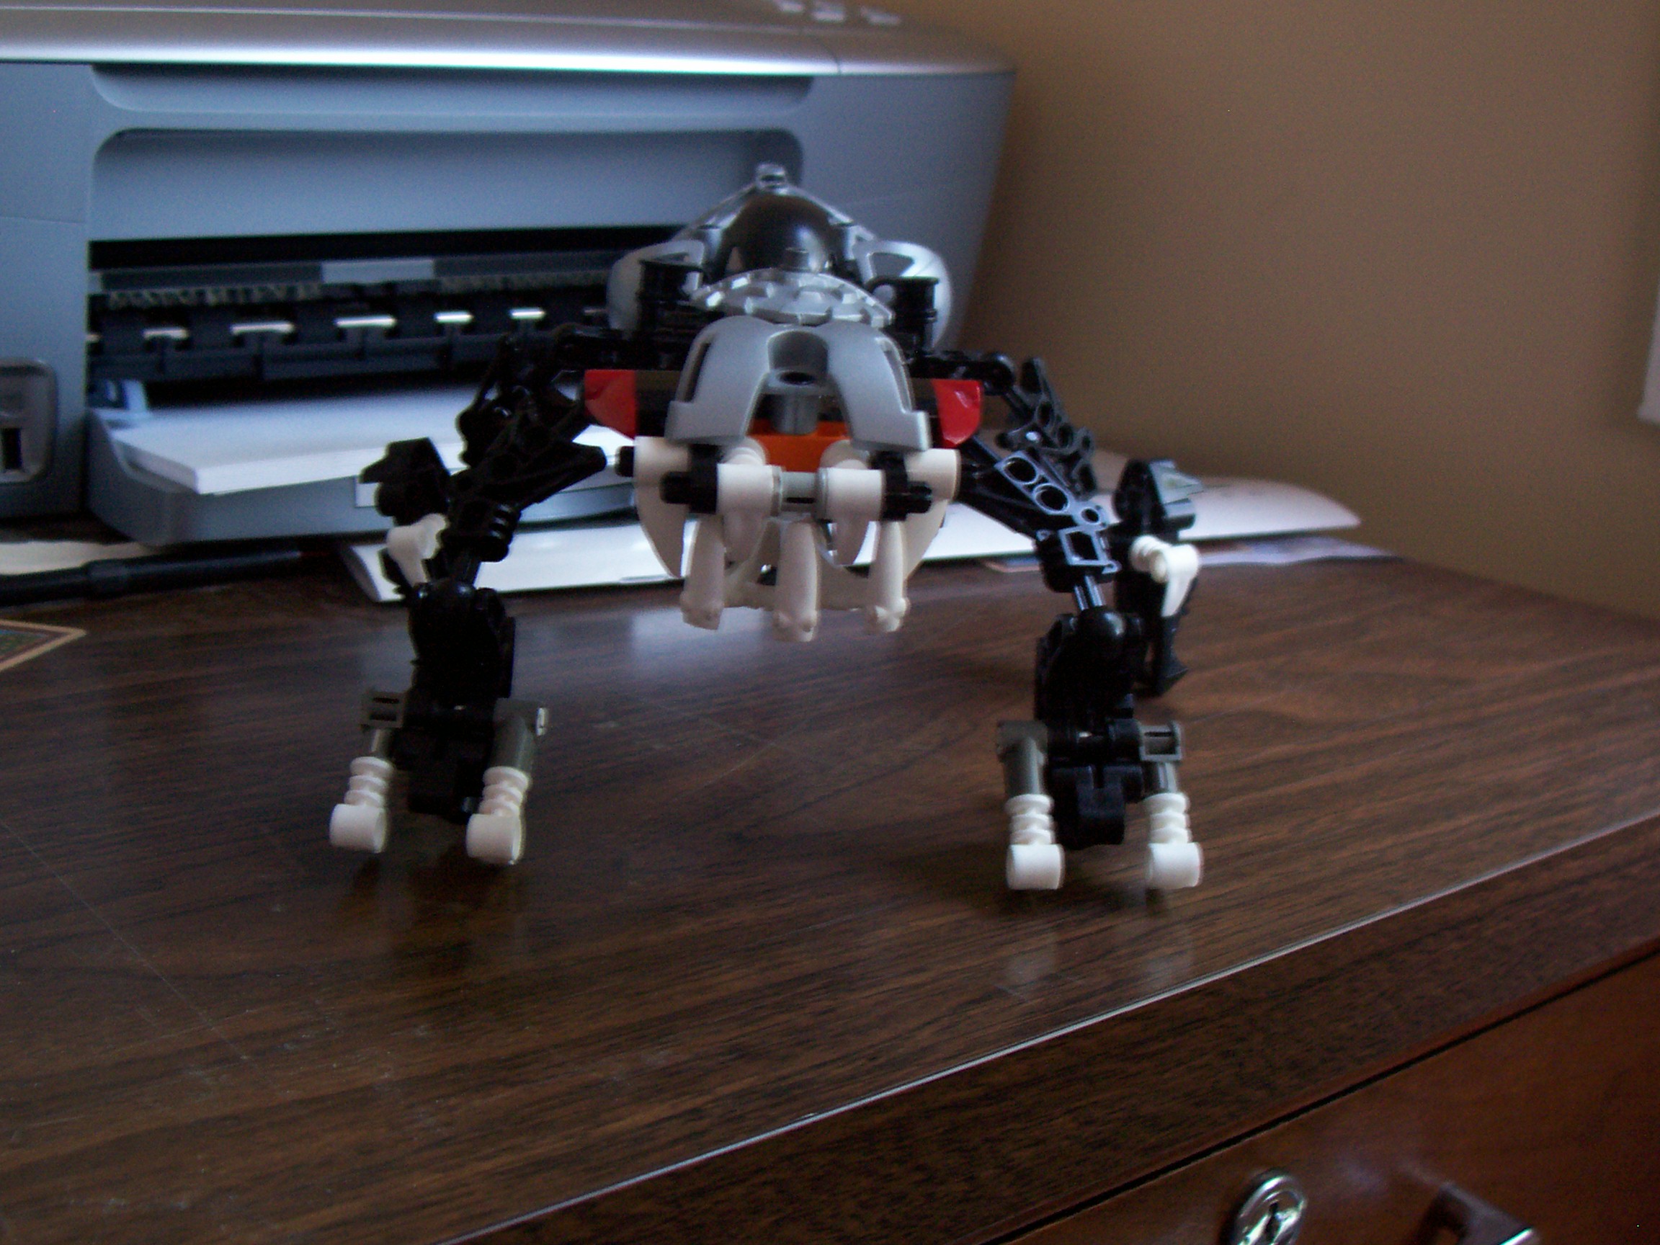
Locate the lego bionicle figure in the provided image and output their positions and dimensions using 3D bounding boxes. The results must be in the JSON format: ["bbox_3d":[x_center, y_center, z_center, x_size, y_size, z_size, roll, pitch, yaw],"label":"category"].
[{"bbox_3d":[-0.009,-0.024,0.381,0.196,0.121,0.190,1,15,-2],"label":"lego bionicle figure"}]

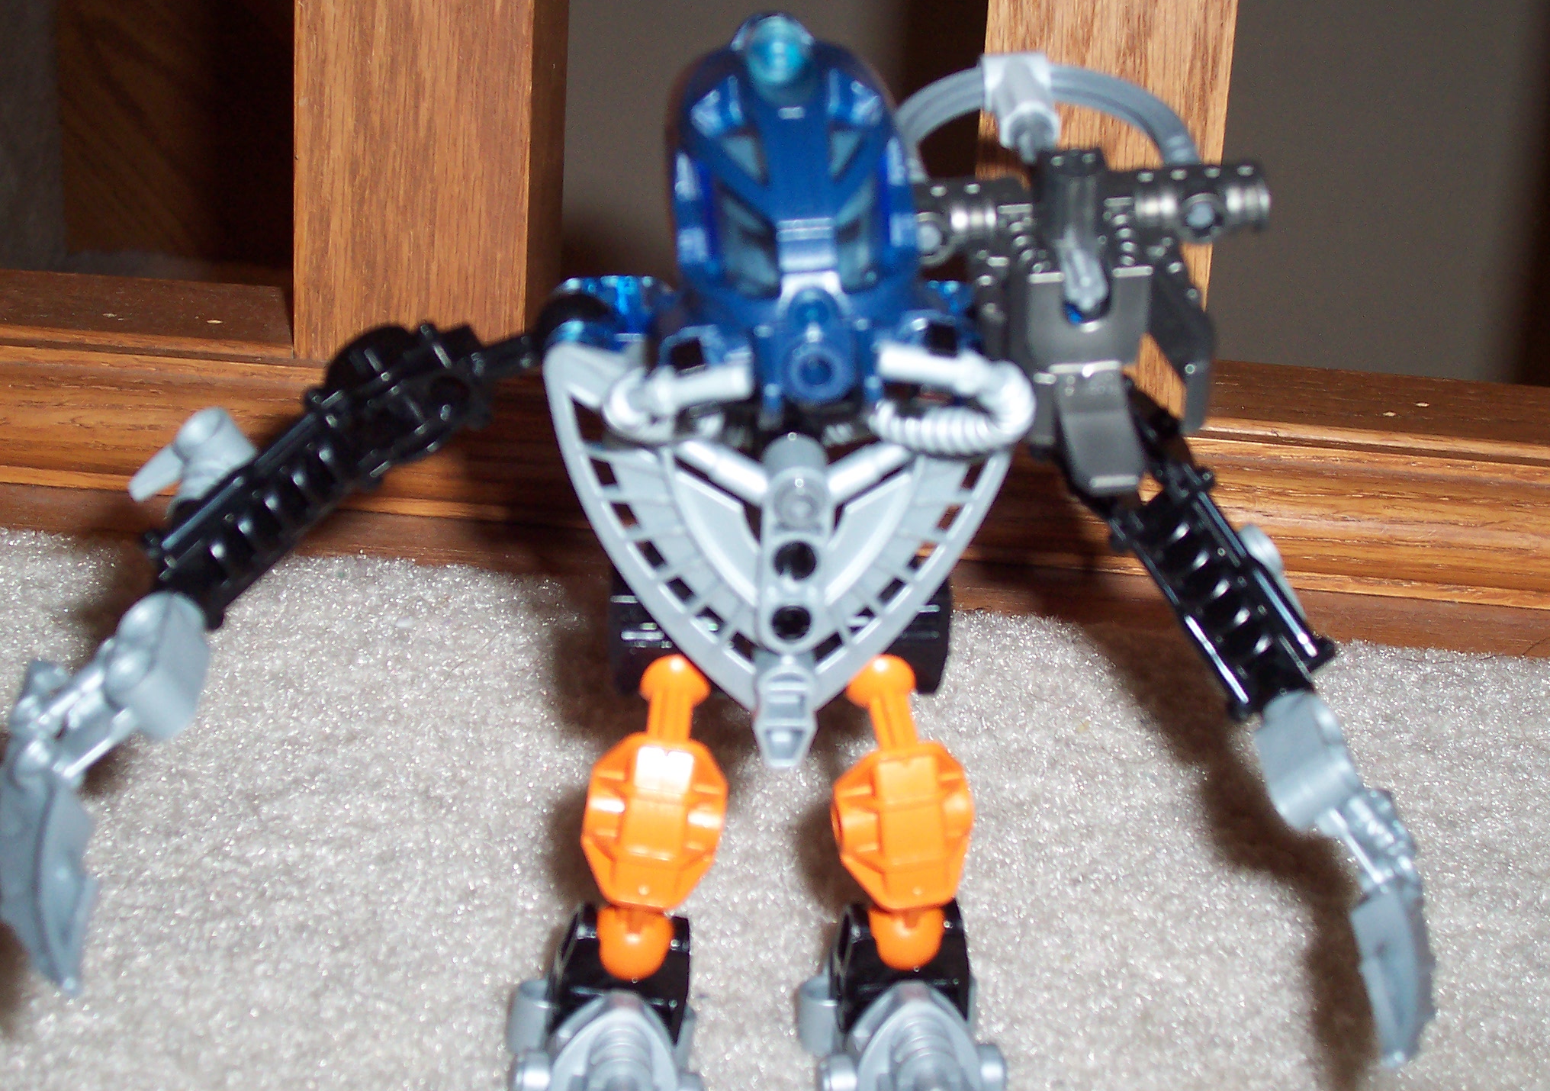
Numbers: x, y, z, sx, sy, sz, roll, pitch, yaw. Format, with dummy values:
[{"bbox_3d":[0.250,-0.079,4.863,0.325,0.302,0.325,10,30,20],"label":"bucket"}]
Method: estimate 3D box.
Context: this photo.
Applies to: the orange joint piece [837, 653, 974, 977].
[{"bbox_3d":[0.018,0.038,0.360,0.020,0.049,0.015,-10,22,-7],"label":"orange joint piece"}]

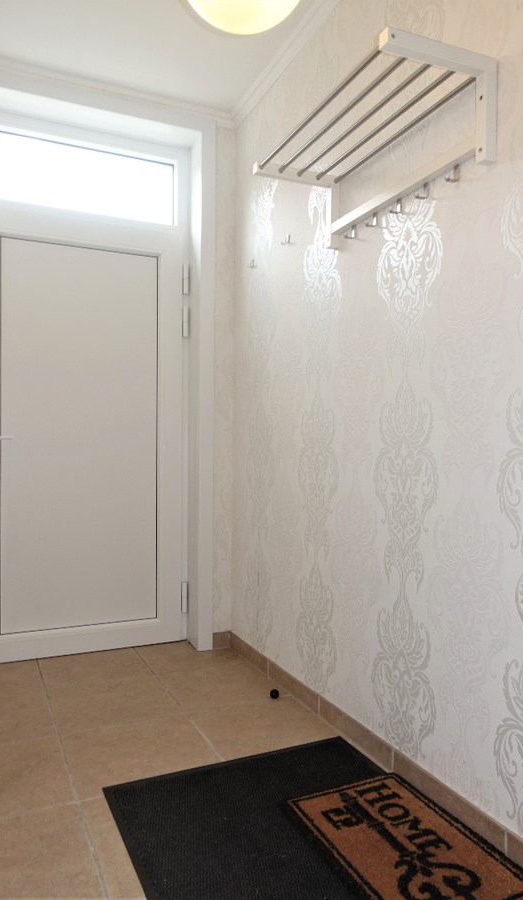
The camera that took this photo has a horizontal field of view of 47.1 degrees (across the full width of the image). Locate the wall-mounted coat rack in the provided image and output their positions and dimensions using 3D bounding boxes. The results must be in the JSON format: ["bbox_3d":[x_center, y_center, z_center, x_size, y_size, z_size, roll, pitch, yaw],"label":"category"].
[{"bbox_3d":[0.282,-0.851,1.778,0.338,0.255,0.742,0,0,-24],"label":"wall-mounted coat rack"}]

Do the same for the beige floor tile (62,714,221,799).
[{"bbox_3d":[-0.409,1.013,2.006,0.457,0.010,0.427,0,0,-24],"label":"beige floor tile"}]

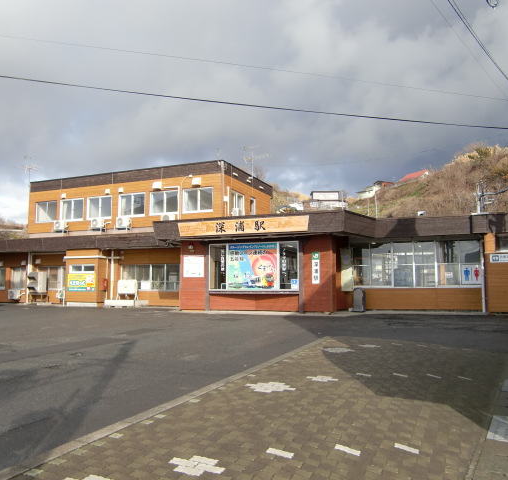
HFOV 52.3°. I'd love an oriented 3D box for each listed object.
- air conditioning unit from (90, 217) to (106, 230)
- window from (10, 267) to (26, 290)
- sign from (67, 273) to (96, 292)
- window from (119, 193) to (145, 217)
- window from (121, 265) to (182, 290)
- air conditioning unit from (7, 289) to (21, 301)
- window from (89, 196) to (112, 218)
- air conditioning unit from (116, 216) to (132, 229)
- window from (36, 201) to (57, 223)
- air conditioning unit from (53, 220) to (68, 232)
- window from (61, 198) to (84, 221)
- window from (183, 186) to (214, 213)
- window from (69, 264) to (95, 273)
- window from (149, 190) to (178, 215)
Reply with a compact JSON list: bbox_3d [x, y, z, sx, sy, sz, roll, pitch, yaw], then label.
[{"bbox_3d":[-7.979,-0.825,26.514,0.770,0.540,0.290,-2,-6,24],"label":"air conditioning unit"},{"bbox_3d":[-13.178,2.192,29.071,1.221,1.236,0.100,-2,-6,24],"label":"window"},{"bbox_3d":[-8.598,2.132,25.923,1.815,0.888,0.040,-2,-6,24],"label":"sign"},{"bbox_3d":[-6.373,-1.815,27.227,1.702,1.235,0.130,-2,-6,25],"label":"window"},{"bbox_3d":[-5.059,1.857,25.372,3.491,1.307,0.100,-2,-6,24],"label":"window"},{"bbox_3d":[-13.764,3.151,29.793,0.740,0.549,0.280,-2,-6,25],"label":"air conditioning unit"},{"bbox_3d":[-8.366,-1.721,28.158,1.726,1.263,0.130,-2,-6,25],"label":"window"},{"bbox_3d":[-6.729,-0.885,26.790,0.740,0.566,0.280,-2,-6,25],"label":"air conditioning unit"},{"bbox_3d":[-11.932,-1.594,29.828,1.588,1.213,0.130,-2,-6,25],"label":"window"},{"bbox_3d":[-10.654,-0.797,28.634,0.740,0.537,0.280,-2,-6,25],"label":"air conditioning unit"},{"bbox_3d":[-9.740,-1.602,27.849,1.650,1.229,0.100,-2,-6,24],"label":"window"},{"bbox_3d":[-2.645,-1.864,24.614,1.676,1.187,0.100,-2,-6,24],"label":"window"},{"bbox_3d":[-8.622,1.473,26.040,1.686,0.447,0.100,-2,-6,24],"label":"window"},{"bbox_3d":[-4.372,-1.794,25.401,1.663,1.170,0.100,-2,-6,24],"label":"window"}]

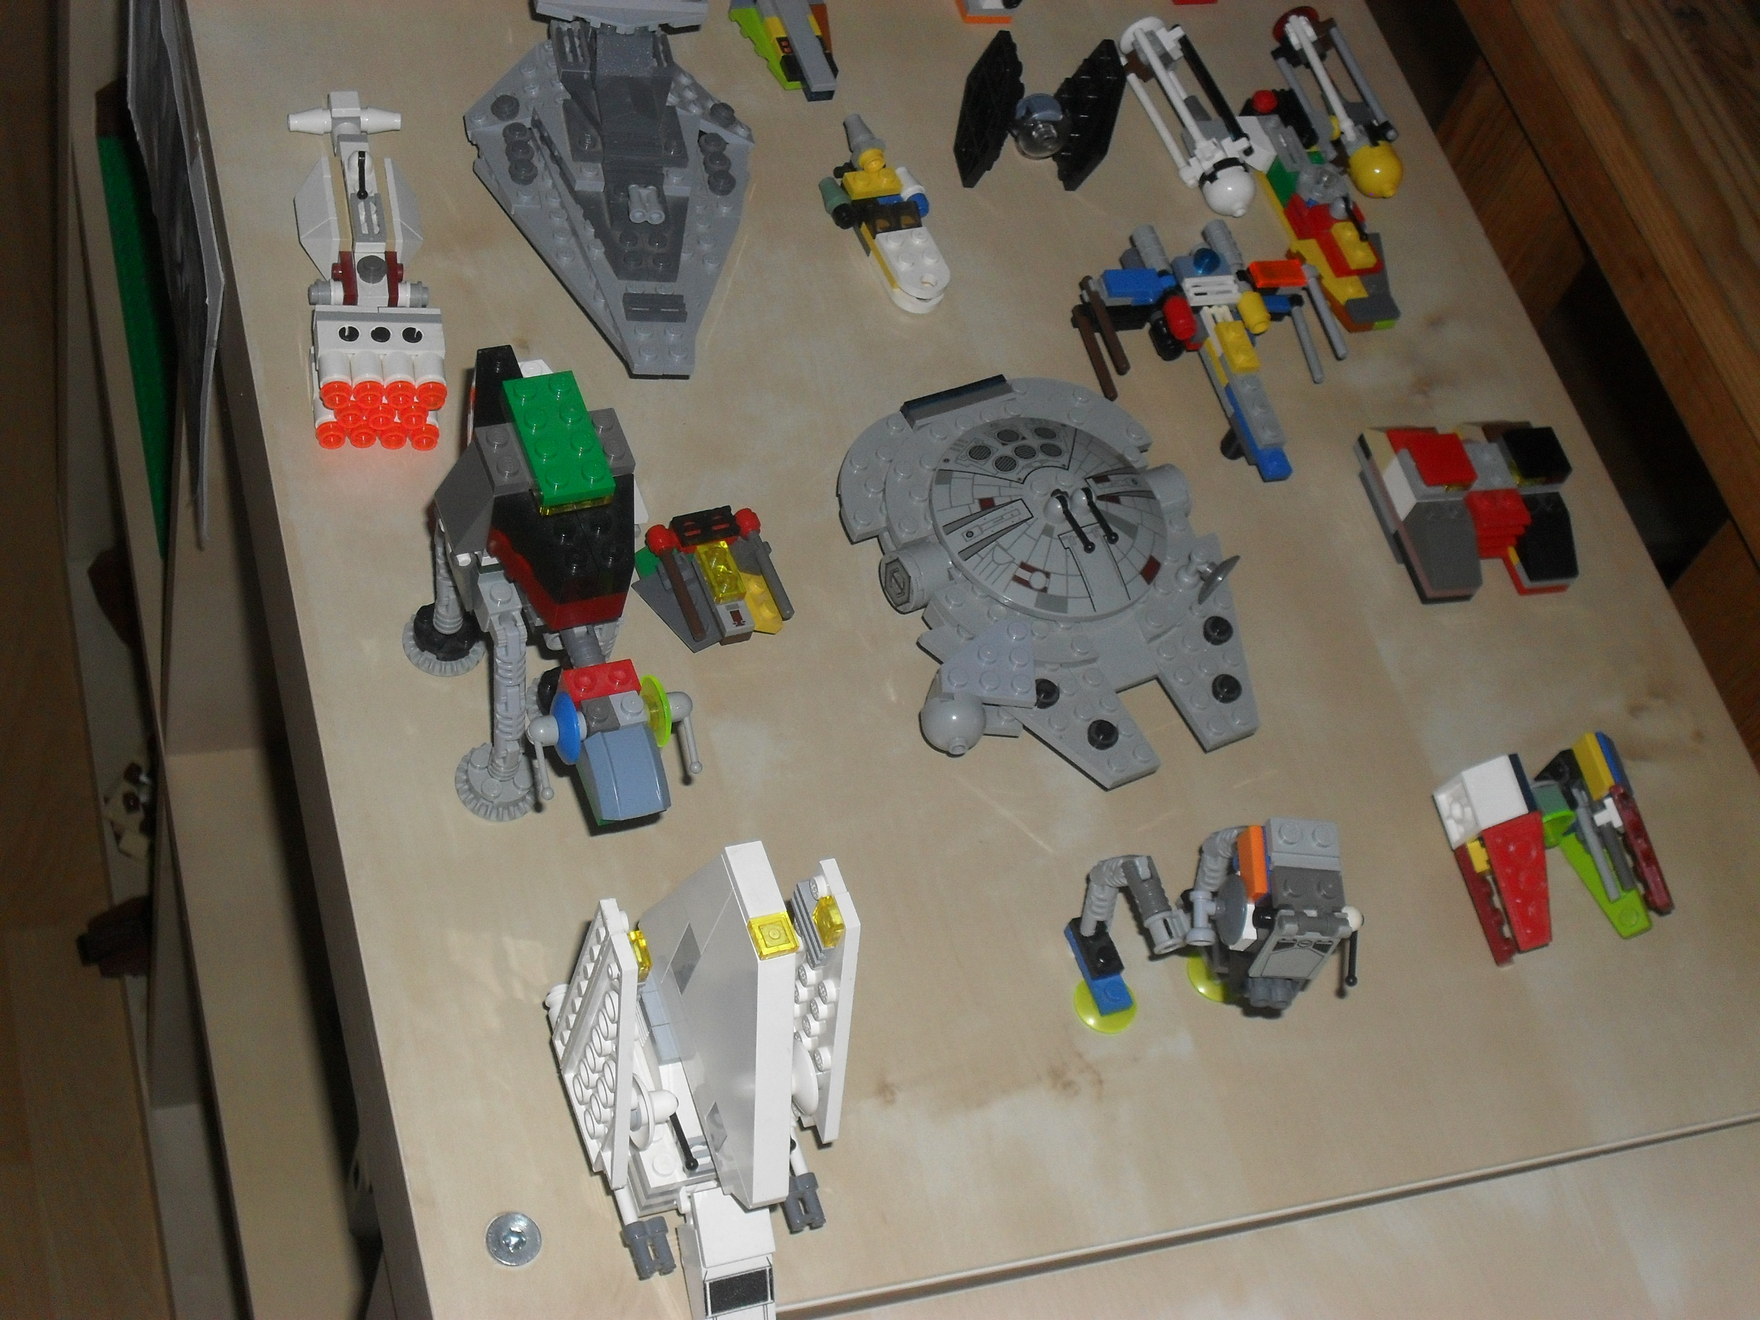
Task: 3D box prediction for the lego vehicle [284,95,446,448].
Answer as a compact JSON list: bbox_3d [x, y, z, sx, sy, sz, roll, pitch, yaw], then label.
[{"bbox_3d":[-0.136,-0.108,0.660,0.034,0.027,0.116,-3,58,-16],"label":"lego vehicle"}]

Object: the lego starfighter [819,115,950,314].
[{"bbox_3d":[0.001,-0.131,0.713,0.029,0.022,0.069,-13,62,-21],"label":"lego starfighter"}]

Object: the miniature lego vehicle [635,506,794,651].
[{"bbox_3d":[-0.043,-0.020,0.631,0.037,0.019,0.033,-12,61,-21],"label":"miniature lego vehicle"}]

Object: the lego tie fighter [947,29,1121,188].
[{"bbox_3d":[0.046,-0.158,0.725,0.035,0.050,0.033,-1,58,-15],"label":"lego tie fighter"}]

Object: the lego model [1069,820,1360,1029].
[{"bbox_3d":[0.081,0.063,0.587,0.063,0.053,0.040,-2,58,-15],"label":"lego model"}]

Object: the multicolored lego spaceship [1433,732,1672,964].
[{"bbox_3d":[0.174,0.048,0.639,0.056,0.023,0.052,-4,59,-17],"label":"multicolored lego spaceship"}]

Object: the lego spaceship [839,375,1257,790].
[{"bbox_3d":[0.045,-0.027,0.643,0.103,0.043,0.122,-19,64,-24],"label":"lego spaceship"}]

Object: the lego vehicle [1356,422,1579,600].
[{"bbox_3d":[0.168,-0.045,0.700,0.057,0.019,0.057,-8,60,-19],"label":"lego vehicle"}]

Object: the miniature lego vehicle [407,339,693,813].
[{"bbox_3d":[-0.073,-0.010,0.563,0.049,0.108,0.094,-12,61,-21],"label":"miniature lego vehicle"}]

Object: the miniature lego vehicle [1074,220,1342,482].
[{"bbox_3d":[0.097,-0.087,0.702,0.073,0.031,0.082,-9,60,-20],"label":"miniature lego vehicle"}]

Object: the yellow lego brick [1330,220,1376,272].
[{"bbox_3d":[0.140,-0.123,0.739,0.008,0.005,0.016,-14,62,-22],"label":"yellow lego brick"}]

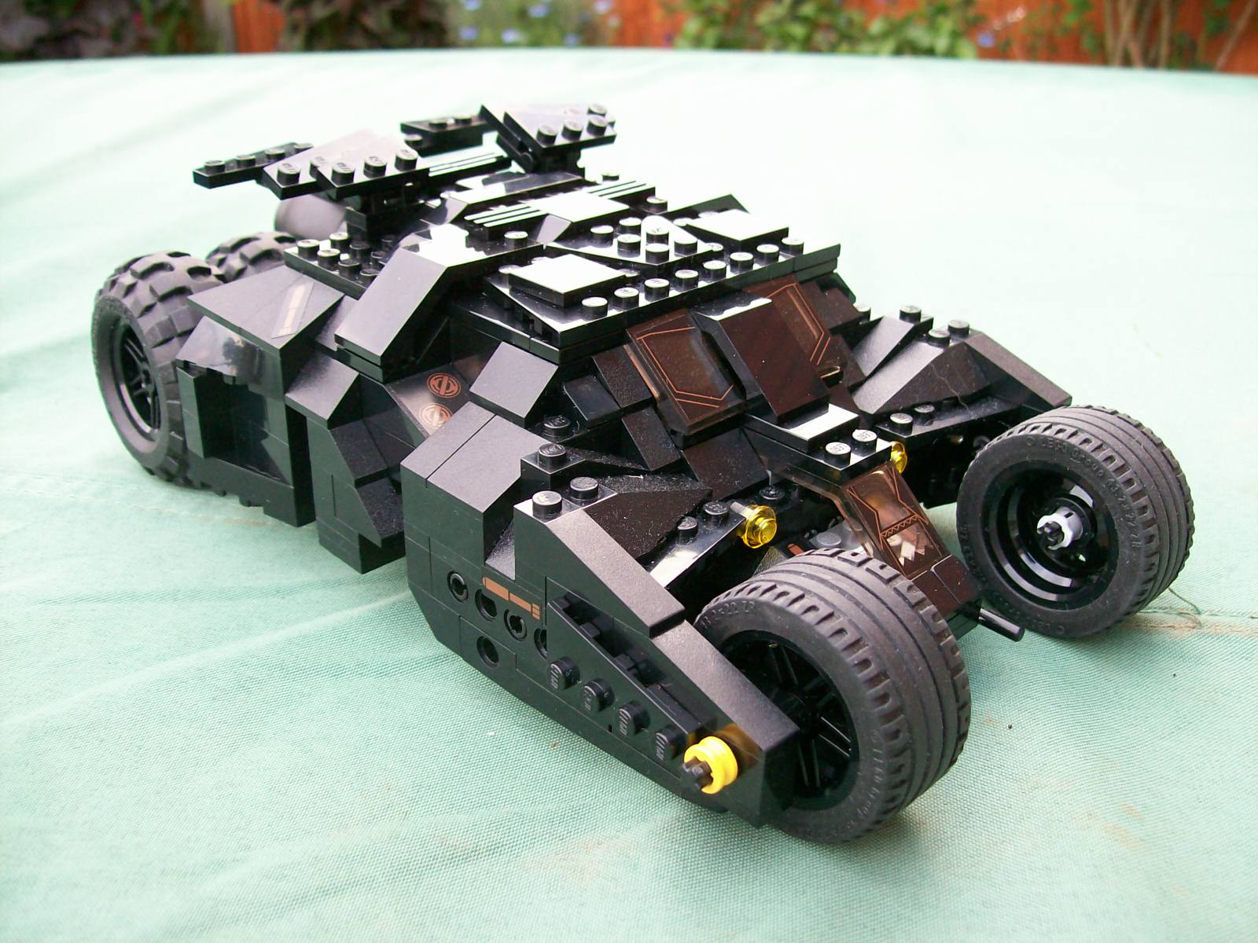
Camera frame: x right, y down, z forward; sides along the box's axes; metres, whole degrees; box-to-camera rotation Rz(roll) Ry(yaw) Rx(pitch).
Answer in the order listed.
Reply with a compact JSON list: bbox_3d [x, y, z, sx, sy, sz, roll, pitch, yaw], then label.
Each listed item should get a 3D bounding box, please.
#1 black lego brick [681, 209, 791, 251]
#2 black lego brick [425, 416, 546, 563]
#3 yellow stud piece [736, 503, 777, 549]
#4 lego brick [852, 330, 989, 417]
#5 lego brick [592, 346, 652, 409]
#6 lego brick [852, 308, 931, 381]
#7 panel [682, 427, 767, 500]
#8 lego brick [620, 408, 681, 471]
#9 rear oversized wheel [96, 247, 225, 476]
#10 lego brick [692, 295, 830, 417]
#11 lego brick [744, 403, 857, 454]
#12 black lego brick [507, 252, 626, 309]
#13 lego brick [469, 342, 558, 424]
[{"bbox_3d":[0.023,-0.051,0.278,0.016,0.003,0.016,-23,36,-38],"label":"black lego brick"},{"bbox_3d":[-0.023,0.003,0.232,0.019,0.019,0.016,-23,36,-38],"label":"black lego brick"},{"bbox_3d":[0.023,0.010,0.237,0.008,0.008,0.005,-23,36,-38],"label":"yellow stud piece"},{"bbox_3d":[0.061,-0.019,0.274,0.031,0.010,0.016,-23,36,-38],"label":"lego brick"},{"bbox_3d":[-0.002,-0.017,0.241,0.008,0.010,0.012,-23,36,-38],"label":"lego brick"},{"bbox_3d":[0.056,-0.028,0.283,0.024,0.011,0.008,-23,36,-38],"label":"lego brick"},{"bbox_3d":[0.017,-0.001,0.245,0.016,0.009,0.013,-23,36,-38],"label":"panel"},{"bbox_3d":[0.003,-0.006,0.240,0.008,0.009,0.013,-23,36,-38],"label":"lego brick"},{"bbox_3d":[-0.106,-0.024,0.308,0.026,0.056,0.056,-23,36,-38],"label":"rear oversized wheel"},{"bbox_3d":[0.025,-0.022,0.254,0.016,0.017,0.023,-24,37,-39],"label":"lego brick"},{"bbox_3d":[0.032,-0.010,0.252,0.016,0.003,0.016,-24,37,-39],"label":"lego brick"},{"bbox_3d":[-0.012,-0.036,0.248,0.016,0.003,0.016,-23,36,-38],"label":"black lego brick"},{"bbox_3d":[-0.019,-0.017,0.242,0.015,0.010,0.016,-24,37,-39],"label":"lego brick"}]

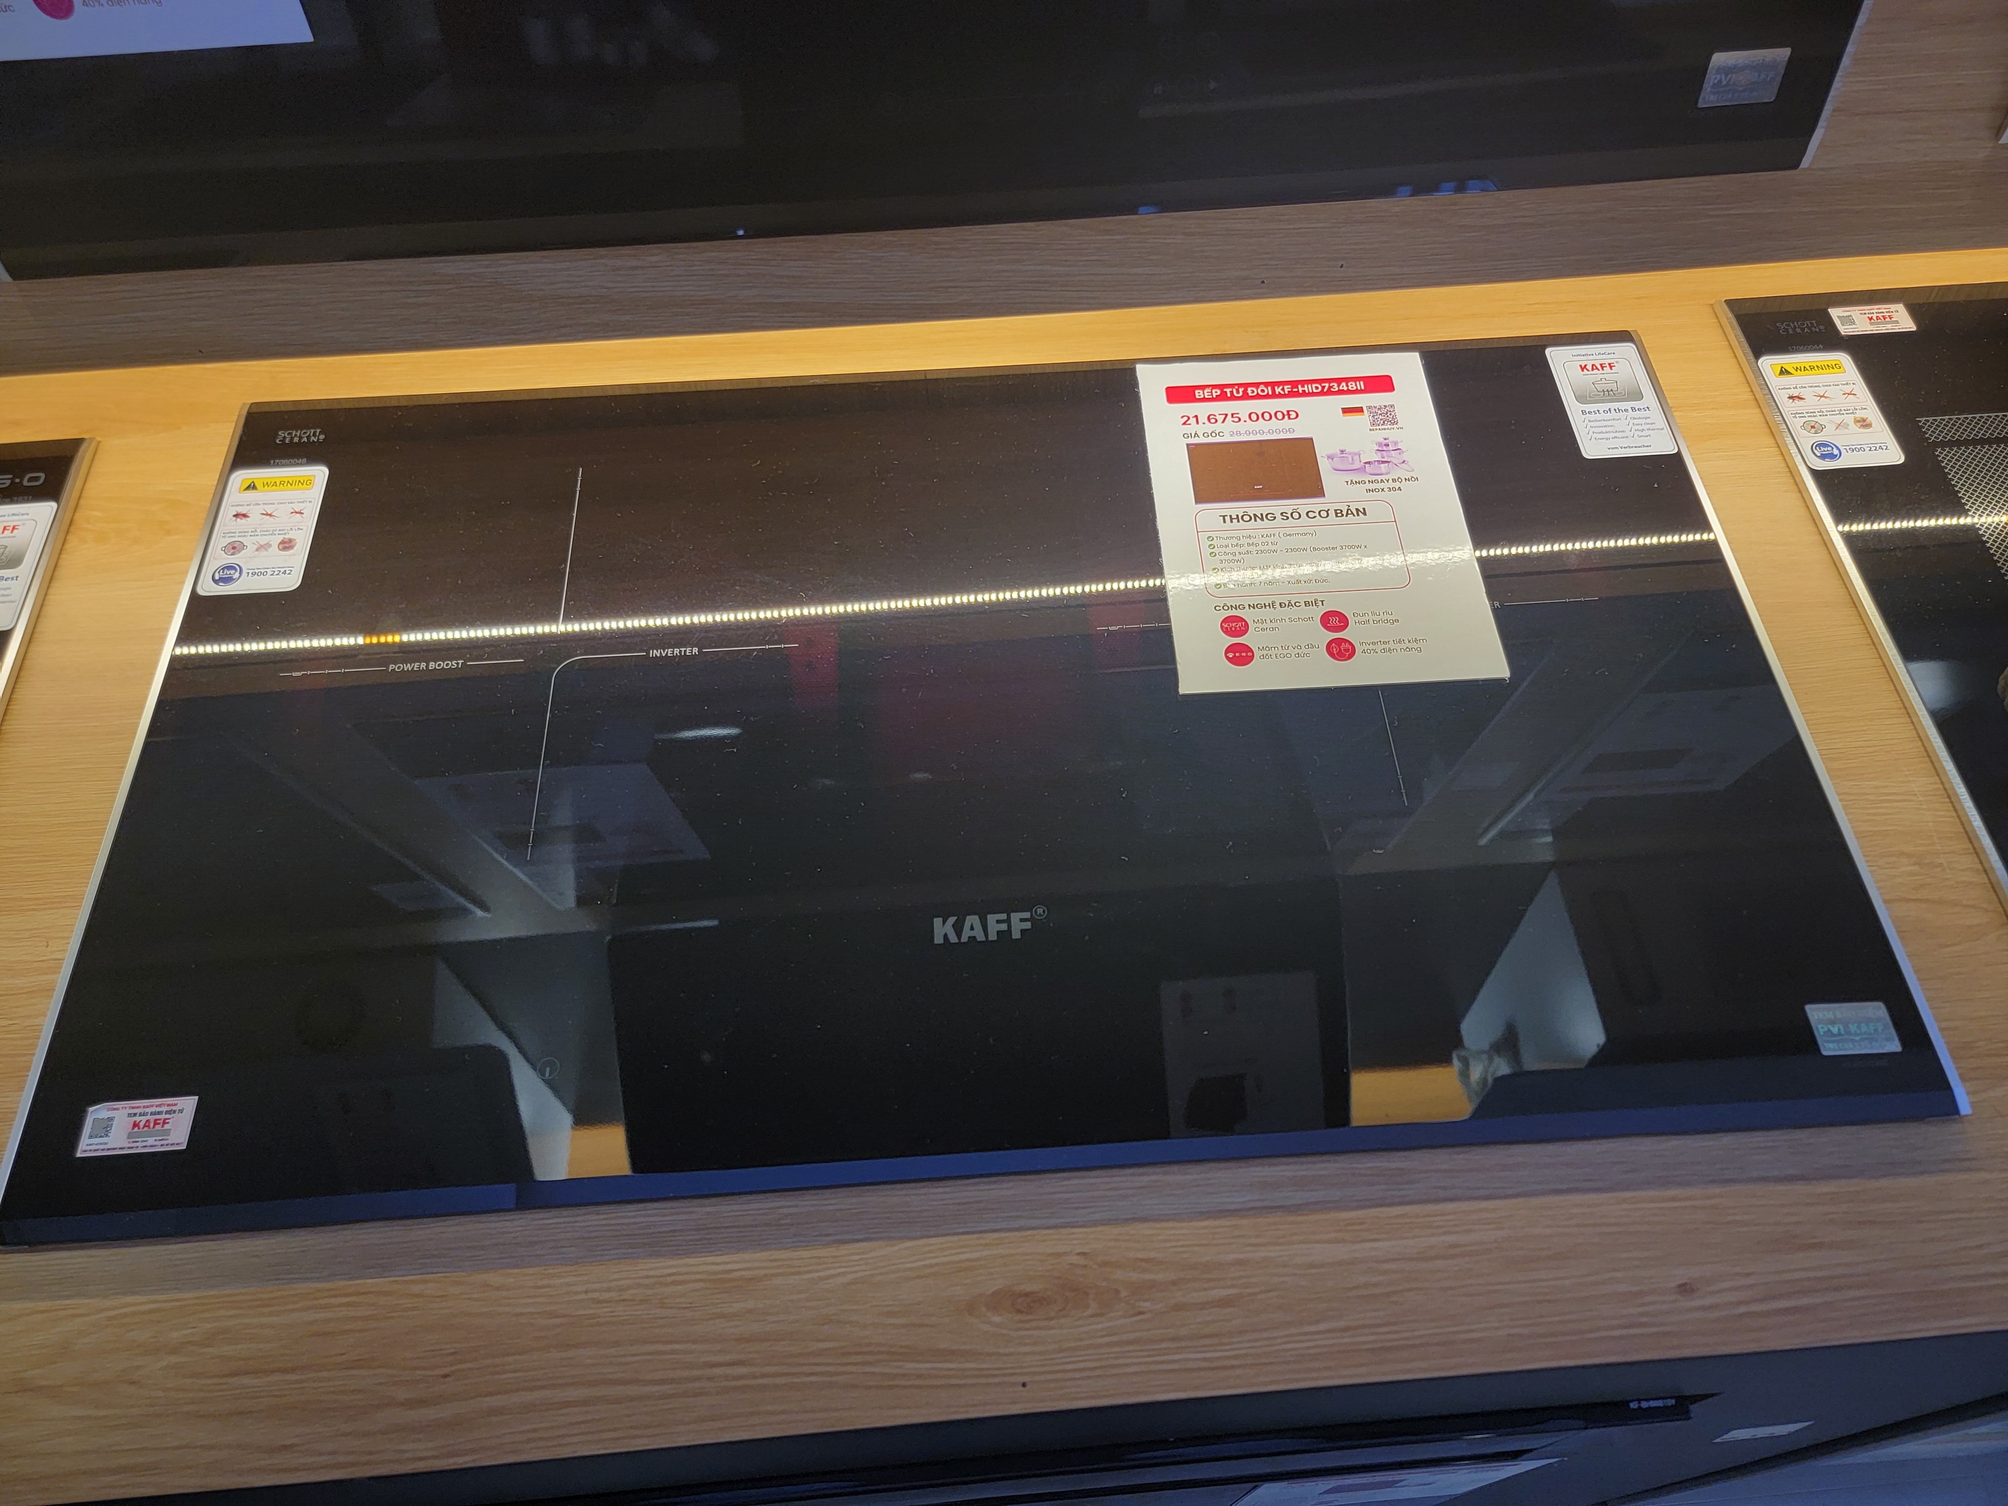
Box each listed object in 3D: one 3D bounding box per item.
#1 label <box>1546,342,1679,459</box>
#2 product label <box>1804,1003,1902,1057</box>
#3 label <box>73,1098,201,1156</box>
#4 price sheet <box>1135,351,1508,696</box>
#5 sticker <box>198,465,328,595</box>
[{"bbox_3d":[0.311,-0.182,0.714,0.049,0.001,0.080,-3,58,-1],"label":"label"},{"bbox_3d":[0.327,0.106,0.536,0.030,0.001,0.020,-3,58,-1],"label":"product label"},{"bbox_3d":[-0.327,0.141,0.525,0.040,0.001,0.020,-4,58,-2],"label":"label"},{"bbox_3d":[0.149,-0.119,0.678,0.148,0.001,0.209,-3,58,-1],"label":"price sheet"},{"bbox_3d":[-0.362,-0.110,0.681,0.050,0.001,0.080,-4,58,-2],"label":"sticker"}]

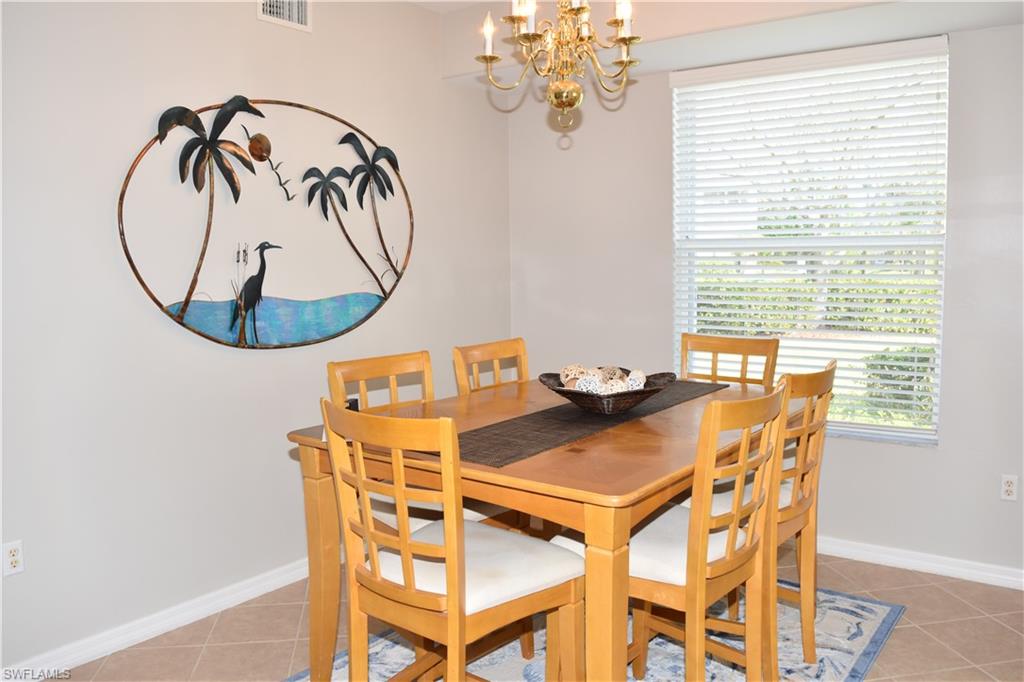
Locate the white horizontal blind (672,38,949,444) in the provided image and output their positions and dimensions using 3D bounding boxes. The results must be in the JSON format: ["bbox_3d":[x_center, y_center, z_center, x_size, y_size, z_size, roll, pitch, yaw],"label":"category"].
[{"bbox_3d":[1.331,-0.480,3.588,1.270,1.680,0.070,3,7,36],"label":"white horizontal blind"}]

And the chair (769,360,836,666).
[{"bbox_3d":[0.729,0.599,2.526,0.520,1.072,0.530,4,7,40],"label":"chair"}]

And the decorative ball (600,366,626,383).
[{"bbox_3d":[0.346,0.125,2.631,0.083,0.080,0.083,3,7,36],"label":"decorative ball"}]

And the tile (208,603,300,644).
[{"bbox_3d":[-0.985,1.101,2.975,0.332,0.010,0.332,-1,5,-8],"label":"tile"}]

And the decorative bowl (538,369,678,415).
[{"bbox_3d":[0.326,0.164,2.581,0.360,0.108,0.360,-5,7,-42],"label":"decorative bowl"}]

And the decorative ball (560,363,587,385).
[{"bbox_3d":[0.234,0.134,2.900,0.100,0.100,0.100,0,5,0],"label":"decorative ball"}]

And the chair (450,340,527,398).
[{"bbox_3d":[0.114,0.551,3.140,0.520,1.072,0.530,3,6,33],"label":"chair"}]

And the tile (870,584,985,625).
[{"bbox_3d":[1.665,1.061,3.082,0.332,0.010,0.332,-1,5,-8],"label":"tile"}]

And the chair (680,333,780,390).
[{"bbox_3d":[0.819,0.530,3.280,0.530,1.072,0.520,4,7,38],"label":"chair"}]

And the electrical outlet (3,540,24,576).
[{"bbox_3d":[-1.588,0.692,2.445,0.008,0.113,0.070,3,7,36],"label":"electrical outlet"}]

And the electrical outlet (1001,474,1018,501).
[{"bbox_3d":[2.065,0.609,3.186,0.070,0.113,0.008,3,7,36],"label":"electrical outlet"}]

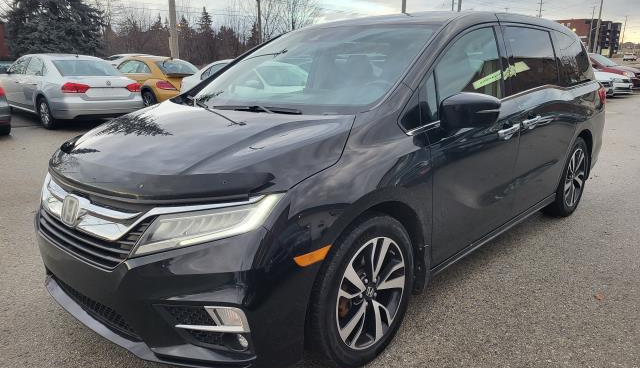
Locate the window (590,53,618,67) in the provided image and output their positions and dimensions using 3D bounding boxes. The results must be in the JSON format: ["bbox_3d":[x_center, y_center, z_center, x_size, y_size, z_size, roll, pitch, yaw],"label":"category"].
[{"bbox_3d":[11.088,-4.830,18.800,1.350,0.140,0.740,-14,55,-43],"label":"window"}]

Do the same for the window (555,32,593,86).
[{"bbox_3d":[2.224,-1.093,4.222,0.080,0.430,1.070,-12,2,42],"label":"window"}]

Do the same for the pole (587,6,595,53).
[{"bbox_3d":[46.486,-25.627,82.402,0.320,8.891,0.320,-1,15,0],"label":"pole"}]

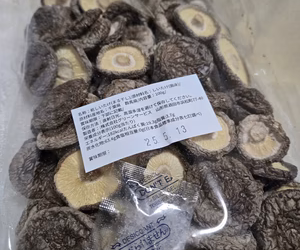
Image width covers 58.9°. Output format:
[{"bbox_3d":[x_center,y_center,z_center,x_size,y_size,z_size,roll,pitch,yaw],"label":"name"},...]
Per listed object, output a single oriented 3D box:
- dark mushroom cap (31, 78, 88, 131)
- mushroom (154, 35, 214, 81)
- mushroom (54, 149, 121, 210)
[{"bbox_3d":[-0.058,-0.012,0.171,0.040,0.020,0.036,-37,51,-5],"label":"dark mushroom cap"},{"bbox_3d":[0.027,-0.050,0.206,0.045,0.025,0.043,0,60,1],"label":"mushroom"},{"bbox_3d":[-0.035,0.030,0.151,0.037,0.022,0.037,2,85,-19],"label":"mushroom"}]

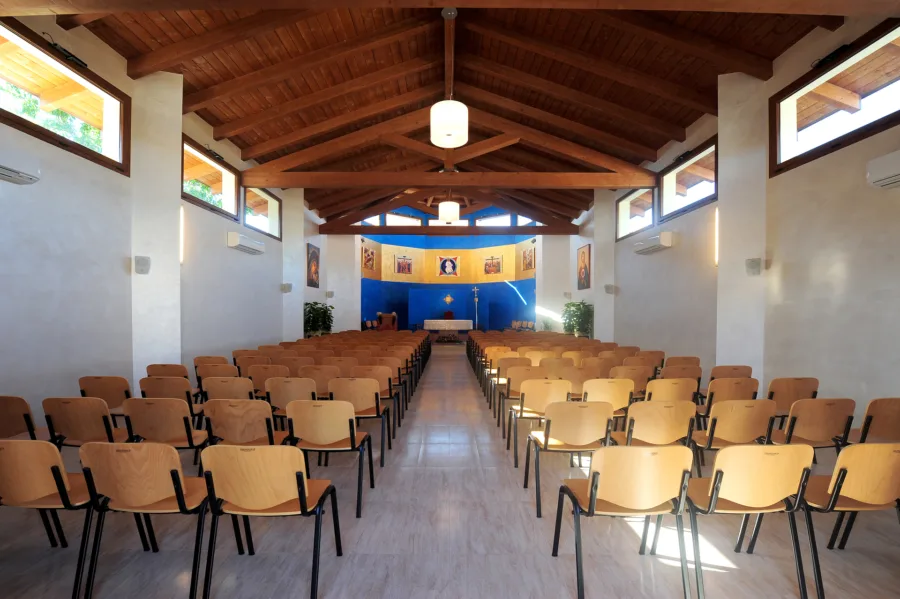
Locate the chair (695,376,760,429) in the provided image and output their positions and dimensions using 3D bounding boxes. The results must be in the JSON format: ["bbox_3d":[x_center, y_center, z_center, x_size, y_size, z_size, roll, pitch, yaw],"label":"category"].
[{"bbox_3d":[2.613,1.151,3.411,0.540,0.815,0.500,0,-2,0],"label":"chair"}]

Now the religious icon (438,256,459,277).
[{"bbox_3d":[-0.010,-1.476,15.600,0.930,0.900,0.050,0,-2,0],"label":"religious icon"}]

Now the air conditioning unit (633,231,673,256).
[{"bbox_3d":[4.480,-1.224,7.720,0.230,0.310,1.000,0,-2,0],"label":"air conditioning unit"}]

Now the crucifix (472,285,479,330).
[{"bbox_3d":[1.291,0.689,17.086,0.330,2.450,0.220,0,-2,0],"label":"crucifix"}]

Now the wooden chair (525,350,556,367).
[{"bbox_3d":[1.432,1.219,5.706,0.530,0.800,0.510,0,-2,0],"label":"wooden chair"}]

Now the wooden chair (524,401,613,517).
[{"bbox_3d":[0.872,1.094,2.568,0.530,0.800,0.510,0,-2,0],"label":"wooden chair"}]

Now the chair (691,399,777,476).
[{"bbox_3d":[2.035,1.119,2.621,0.540,0.815,0.500,0,-2,0],"label":"chair"}]

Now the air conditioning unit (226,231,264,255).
[{"bbox_3d":[-3.800,-1.040,6.570,0.200,0.270,0.850,0,-2,0],"label":"air conditioning unit"}]

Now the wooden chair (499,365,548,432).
[{"bbox_3d":[0.890,1.183,4.199,0.540,0.815,0.500,0,-2,0],"label":"wooden chair"}]

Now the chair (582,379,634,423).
[{"bbox_3d":[1.430,1.125,3.353,0.530,0.800,0.510,0,-2,0],"label":"chair"}]

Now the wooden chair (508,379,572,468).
[{"bbox_3d":[0.864,1.144,3.400,0.535,0.815,0.500,0,-2,-1],"label":"wooden chair"}]

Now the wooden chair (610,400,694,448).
[{"bbox_3d":[1.455,1.115,2.631,0.530,0.820,0.500,0,-2,-2],"label":"wooden chair"}]

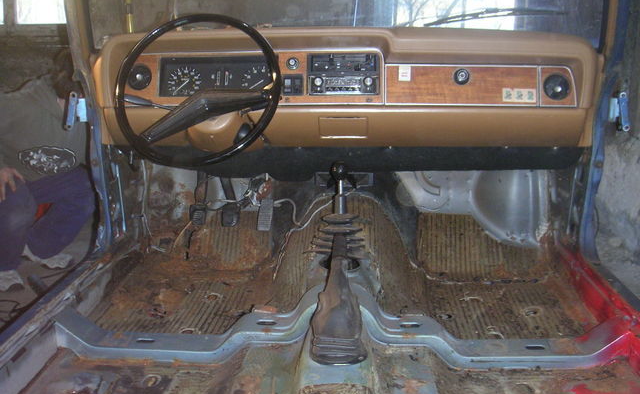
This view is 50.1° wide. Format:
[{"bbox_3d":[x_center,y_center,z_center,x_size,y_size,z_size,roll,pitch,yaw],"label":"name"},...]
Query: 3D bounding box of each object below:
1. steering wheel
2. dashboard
[{"bbox_3d":[-0.275,-0.236,1.590,0.385,0.385,0.100,2,-16,6],"label":"steering wheel"},{"bbox_3d":[0.063,-0.296,1.902,1.265,0.330,0.330,1,13,3],"label":"dashboard"}]

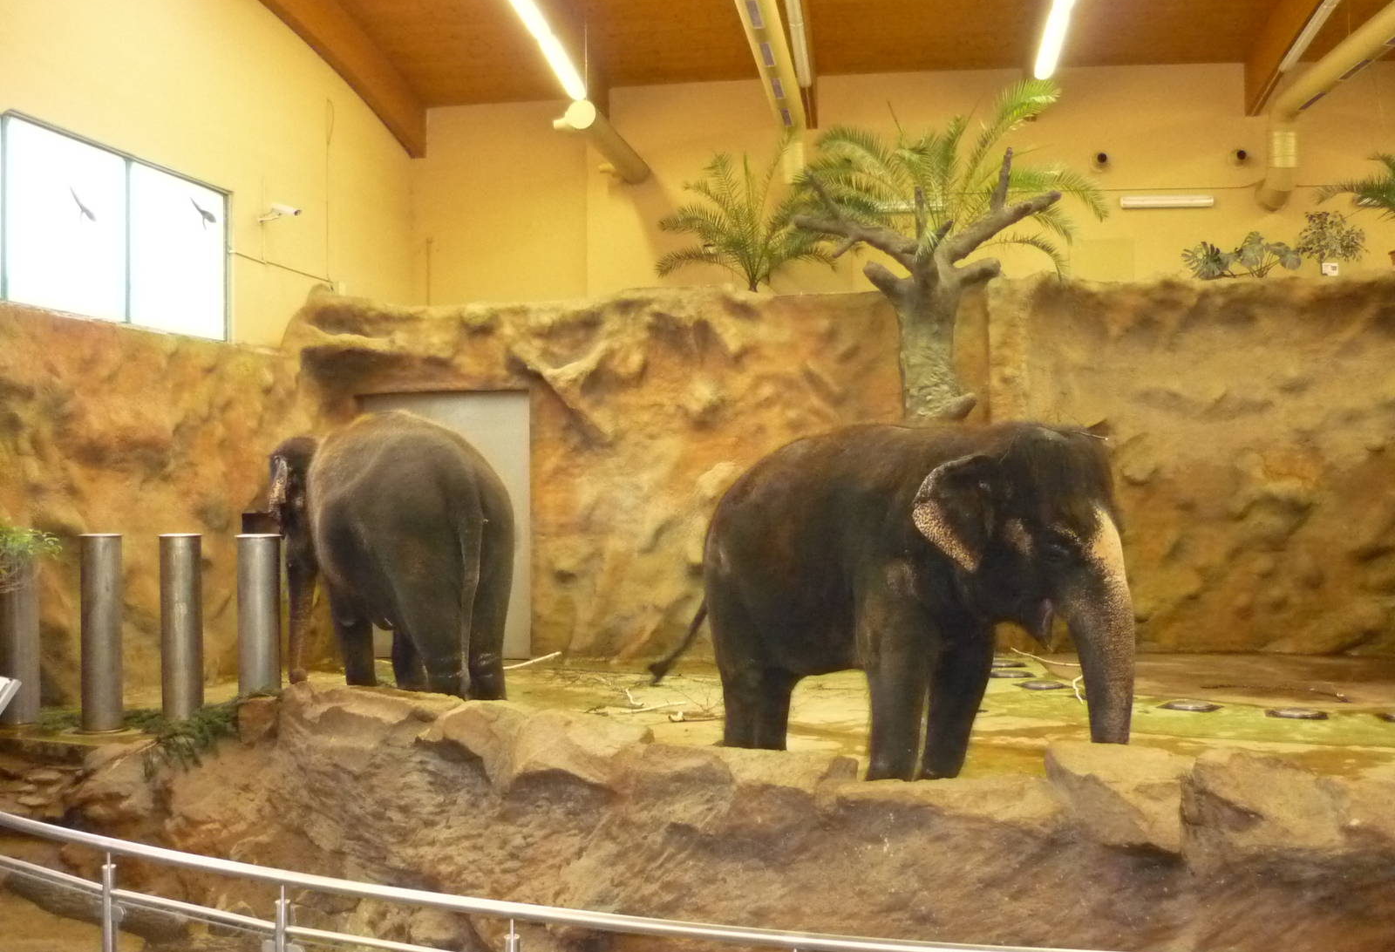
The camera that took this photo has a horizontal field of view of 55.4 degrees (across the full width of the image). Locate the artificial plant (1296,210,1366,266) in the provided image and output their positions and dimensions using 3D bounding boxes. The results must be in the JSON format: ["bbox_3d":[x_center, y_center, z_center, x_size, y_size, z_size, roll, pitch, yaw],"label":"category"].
[{"bbox_3d":[7.987,-2.974,16.760,0.840,0.720,0.720,0,-1,5],"label":"artificial plant"}]

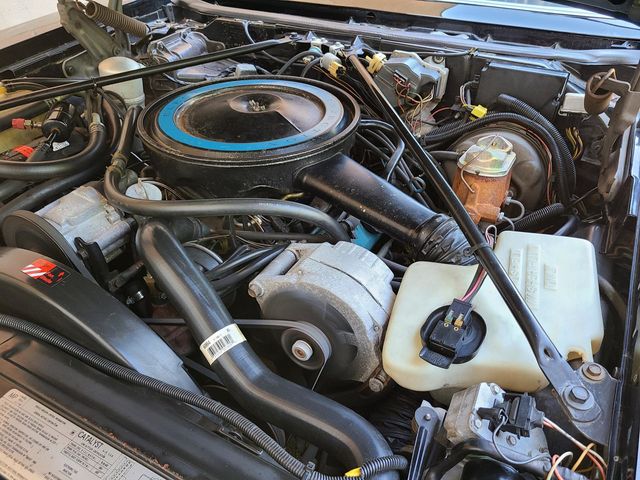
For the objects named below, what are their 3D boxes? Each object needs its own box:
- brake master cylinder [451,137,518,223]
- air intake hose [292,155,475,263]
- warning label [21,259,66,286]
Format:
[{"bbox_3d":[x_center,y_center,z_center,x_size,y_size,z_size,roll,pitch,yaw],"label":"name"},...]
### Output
[{"bbox_3d":[0.293,-0.108,0.855,0.083,0.112,0.140,19,41,23],"label":"brake master cylinder"},{"bbox_3d":[0.106,-0.050,0.765,0.270,0.074,0.075,34,48,23],"label":"air intake hose"},{"bbox_3d":[-0.366,0.043,0.640,0.063,0.002,0.026,19,44,23],"label":"warning label"}]

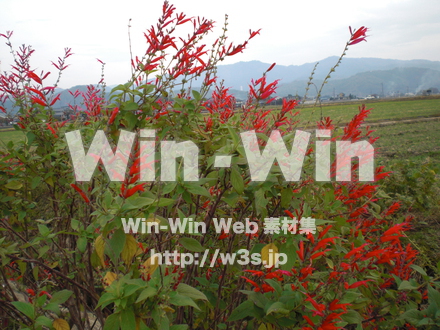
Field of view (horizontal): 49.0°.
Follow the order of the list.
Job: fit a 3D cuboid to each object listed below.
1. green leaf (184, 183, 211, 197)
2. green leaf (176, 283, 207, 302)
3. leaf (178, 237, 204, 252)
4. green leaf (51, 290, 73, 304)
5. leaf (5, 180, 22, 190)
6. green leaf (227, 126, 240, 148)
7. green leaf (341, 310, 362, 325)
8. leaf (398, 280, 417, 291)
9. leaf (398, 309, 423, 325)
[{"bbox_3d":[-0.052,0.057,1.120,0.076,0.013,0.030,21,41,32],"label":"green leaf"},{"bbox_3d":[-0.058,0.267,1.020,0.080,0.014,0.031,20,30,30],"label":"green leaf"},{"bbox_3d":[-0.071,0.198,1.200,0.069,0.012,0.034,26,51,9],"label":"leaf"},{"bbox_3d":[-0.369,0.309,1.125,0.060,0.030,0.012,-29,-39,10],"label":"green leaf"},{"bbox_3d":[-0.594,0.059,1.390,0.048,0.013,0.030,-10,49,-24],"label":"leaf"},{"bbox_3d":[0.032,-0.066,1.160,0.026,0.060,0.013,-29,-23,31],"label":"green leaf"},{"bbox_3d":[0.269,0.312,0.988,0.046,0.013,0.030,10,44,33],"label":"green leaf"},{"bbox_3d":[0.423,0.271,1.085,0.065,0.014,0.030,8,33,-28],"label":"leaf"},{"bbox_3d":[0.390,0.310,0.988,0.066,0.013,0.030,-2,47,-22],"label":"leaf"}]

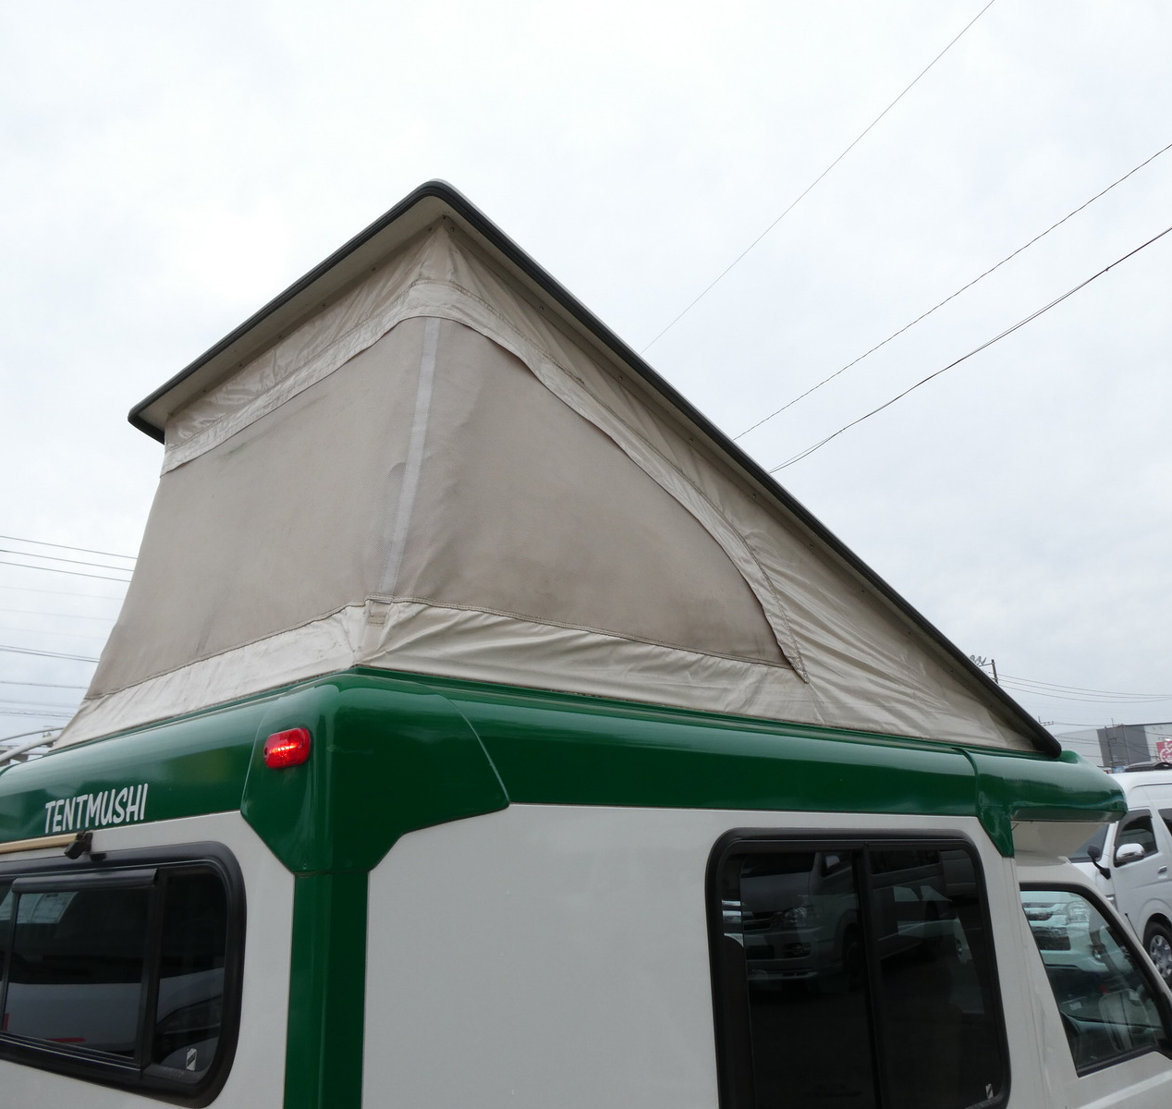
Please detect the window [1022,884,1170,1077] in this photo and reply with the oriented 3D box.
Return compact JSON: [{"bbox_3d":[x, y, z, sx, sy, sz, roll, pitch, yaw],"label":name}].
[{"bbox_3d":[1.319,1.063,2.635,0.640,0.430,0.060,15,-24,-43],"label":"window"}]

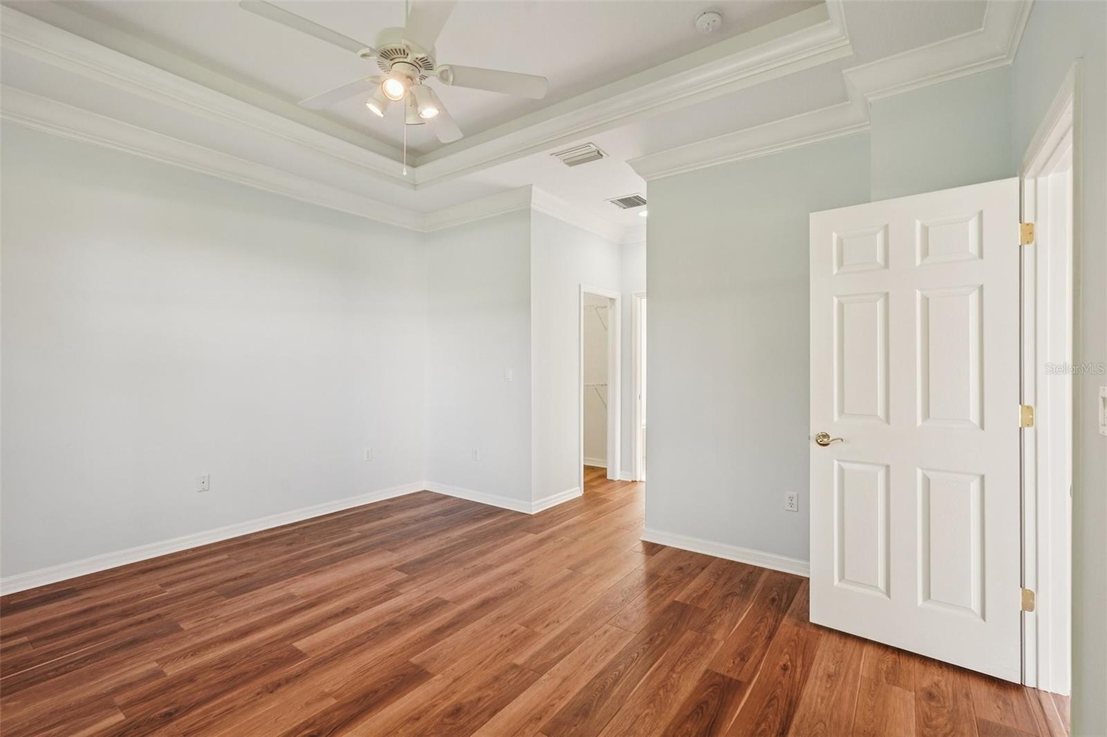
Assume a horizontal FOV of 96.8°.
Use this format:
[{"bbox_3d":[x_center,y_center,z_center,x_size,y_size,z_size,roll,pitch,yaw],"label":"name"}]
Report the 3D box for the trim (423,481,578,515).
[{"bbox_3d":[-0.535,1.229,5.023,1.460,0.093,0.775,0,0,36],"label":"trim"}]

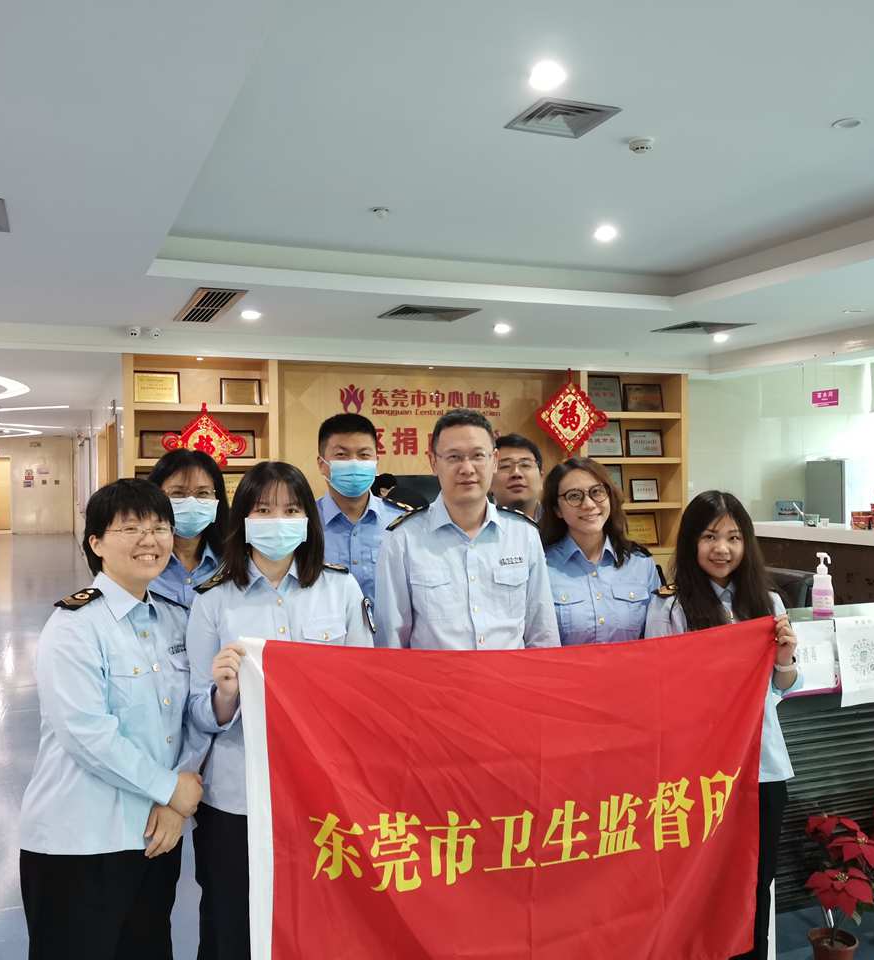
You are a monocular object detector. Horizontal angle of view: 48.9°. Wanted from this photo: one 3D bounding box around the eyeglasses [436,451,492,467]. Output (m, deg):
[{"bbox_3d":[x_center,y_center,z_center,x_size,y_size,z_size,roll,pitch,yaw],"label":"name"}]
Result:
[{"bbox_3d":[0.069,-0.056,2.440,0.140,0.040,0.135,0,1,0],"label":"eyeglasses"}]

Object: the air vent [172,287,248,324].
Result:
[{"bbox_3d":[-1.603,-1.206,6.722,0.305,0.050,1.400,-1,1,-22],"label":"air vent"}]

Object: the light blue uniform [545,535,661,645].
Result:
[{"bbox_3d":[0.442,0.419,2.680,0.420,0.560,0.250,0,1,1],"label":"light blue uniform"}]

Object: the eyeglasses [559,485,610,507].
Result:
[{"bbox_3d":[0.397,0.039,2.665,0.140,0.050,0.135,-12,1,-9],"label":"eyeglasses"}]

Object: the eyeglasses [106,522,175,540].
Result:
[{"bbox_3d":[-0.630,0.112,2.020,0.135,0.038,0.135,-1,1,-34],"label":"eyeglasses"}]

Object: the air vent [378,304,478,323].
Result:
[{"bbox_3d":[-0.064,-1.222,7.081,0.591,0.050,0.591,-1,1,-22],"label":"air vent"}]

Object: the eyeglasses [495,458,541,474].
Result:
[{"bbox_3d":[0.250,-0.040,2.950,0.140,0.042,0.135,-1,-7,6],"label":"eyeglasses"}]

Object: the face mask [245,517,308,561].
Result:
[{"bbox_3d":[-0.354,0.130,2.120,0.142,0.105,0.085,0,1,-9],"label":"face mask"}]

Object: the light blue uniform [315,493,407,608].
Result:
[{"bbox_3d":[-0.239,0.387,2.853,0.480,0.700,0.270,0,1,-6],"label":"light blue uniform"}]

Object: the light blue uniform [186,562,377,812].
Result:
[{"bbox_3d":[-0.346,0.449,2.110,0.430,0.580,0.280,0,1,-8],"label":"light blue uniform"}]

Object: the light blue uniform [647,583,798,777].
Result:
[{"bbox_3d":[0.751,0.525,2.530,0.410,0.560,0.310,0,1,3],"label":"light blue uniform"}]

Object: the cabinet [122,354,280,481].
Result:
[{"bbox_3d":[-1.990,0.245,8.107,1.278,2.519,0.360,-1,1,-22],"label":"cabinet"}]

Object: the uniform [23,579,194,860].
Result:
[{"bbox_3d":[-0.754,0.537,2.220,0.440,0.640,0.330,-1,1,-43],"label":"uniform"}]

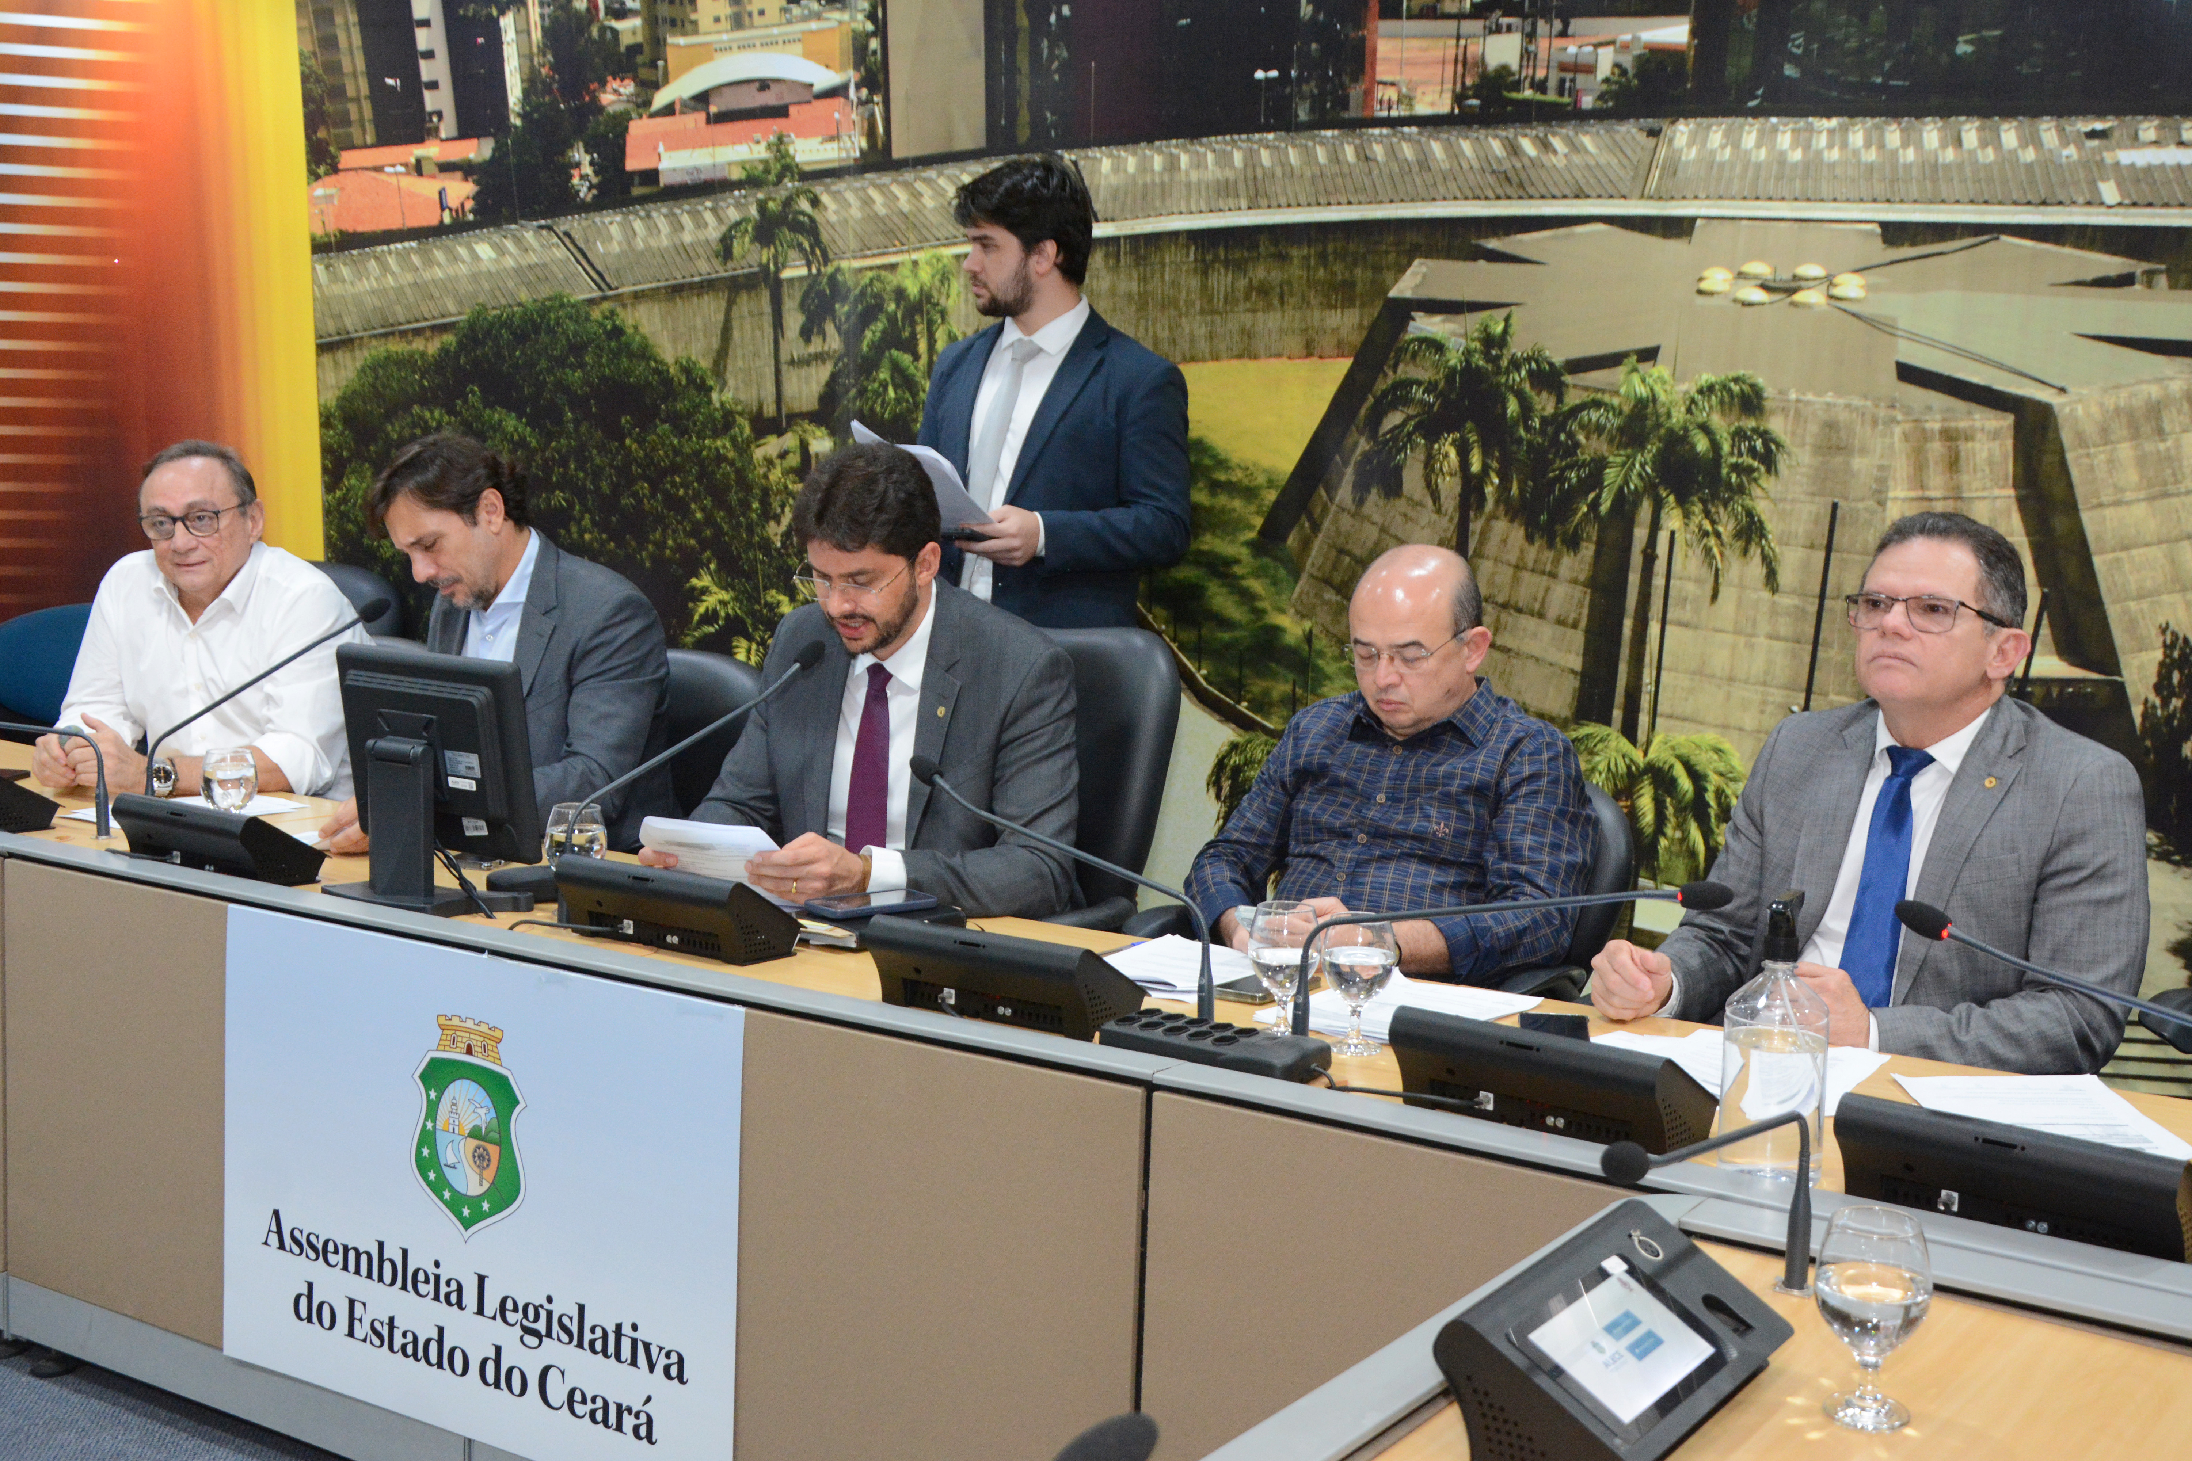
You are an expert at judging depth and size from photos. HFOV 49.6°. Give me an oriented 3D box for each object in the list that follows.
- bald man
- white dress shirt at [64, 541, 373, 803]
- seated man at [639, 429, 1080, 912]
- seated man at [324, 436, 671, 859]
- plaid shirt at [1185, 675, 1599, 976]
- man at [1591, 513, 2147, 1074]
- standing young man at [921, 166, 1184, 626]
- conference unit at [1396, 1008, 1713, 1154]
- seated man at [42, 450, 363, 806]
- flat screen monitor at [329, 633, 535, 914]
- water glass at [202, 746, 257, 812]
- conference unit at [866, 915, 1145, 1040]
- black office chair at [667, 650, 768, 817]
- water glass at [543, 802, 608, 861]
[{"bbox_3d":[0.322,0.395,2.915,0.530,1.225,0.700,6,7,32],"label":"bald man"},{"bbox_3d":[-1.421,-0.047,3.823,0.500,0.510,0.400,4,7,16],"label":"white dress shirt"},{"bbox_3d":[-0.323,0.322,3.138,0.580,1.320,0.820,6,11,30],"label":"seated man"},{"bbox_3d":[-0.961,0.227,3.561,0.560,1.310,0.700,6,7,32],"label":"seated man"},{"bbox_3d":[0.370,0.173,2.962,0.510,0.500,0.410,6,7,32],"label":"plaid shirt"},{"bbox_3d":[0.855,0.431,2.595,0.600,1.300,0.820,9,13,40],"label":"man"},{"bbox_3d":[-0.104,0.006,3.700,0.520,1.790,0.380,6,7,32],"label":"standing young man"},{"bbox_3d":[0.406,0.303,2.103,0.256,0.092,0.140,7,8,37],"label":"conference unit"},{"bbox_3d":[-1.522,0.226,3.723,0.560,1.300,0.800,4,11,23],"label":"seated man"},{"bbox_3d":[-0.839,0.049,2.952,0.310,0.308,0.200,6,7,29],"label":"flat screen monitor"},{"bbox_3d":[-1.255,0.102,3.453,0.081,0.143,0.081,0,10,0],"label":"water glass"},{"bbox_3d":[-0.091,0.246,2.429,0.256,0.092,0.140,6,7,32],"label":"conference unit"},{"bbox_3d":[-0.876,0.390,3.724,0.620,0.980,0.640,7,12,33],"label":"black office chair"},{"bbox_3d":[-0.671,0.169,3.081,0.081,0.143,0.081,0,10,0],"label":"water glass"}]

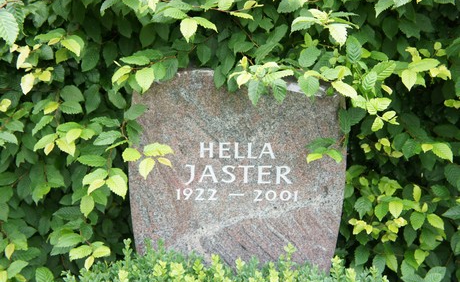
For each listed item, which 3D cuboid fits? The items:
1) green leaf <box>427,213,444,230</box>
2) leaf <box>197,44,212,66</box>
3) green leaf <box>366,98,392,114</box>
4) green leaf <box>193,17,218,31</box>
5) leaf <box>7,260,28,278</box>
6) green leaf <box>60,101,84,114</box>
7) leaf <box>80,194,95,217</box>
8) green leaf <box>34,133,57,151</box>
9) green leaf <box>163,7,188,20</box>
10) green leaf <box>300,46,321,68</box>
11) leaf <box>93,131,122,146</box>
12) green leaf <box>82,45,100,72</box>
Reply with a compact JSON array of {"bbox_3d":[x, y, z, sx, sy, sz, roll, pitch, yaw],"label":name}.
[{"bbox_3d":[0.564,0.221,1.997,0.047,0.047,0.028,0,14,0],"label":"green leaf"},{"bbox_3d":[-0.062,-0.209,1.770,0.036,0.049,0.014,0,-10,0],"label":"leaf"},{"bbox_3d":[0.403,-0.093,1.960,0.070,0.044,0.022,2,-31,11],"label":"green leaf"},{"bbox_3d":[-0.061,-0.290,1.810,0.074,0.018,0.037,28,35,6],"label":"green leaf"},{"bbox_3d":[-0.562,0.342,1.930,0.065,0.014,0.037,-38,60,-9],"label":"leaf"},{"bbox_3d":[-0.372,-0.079,1.710,0.052,0.038,0.017,5,-25,-3],"label":"green leaf"},{"bbox_3d":[-0.369,0.168,1.880,0.035,0.057,0.014,5,-17,9],"label":"leaf"},{"bbox_3d":[-0.485,0.001,1.911,0.055,0.045,0.028,0,14,0],"label":"green leaf"},{"bbox_3d":[-0.142,-0.333,1.900,0.070,0.016,0.042,17,31,-17],"label":"green leaf"},{"bbox_3d":[0.204,-0.209,1.830,0.045,0.062,0.014,35,-12,14],"label":"green leaf"},{"bbox_3d":[-0.315,-0.003,1.870,0.078,0.015,0.041,-21,50,-9],"label":"leaf"},{"bbox_3d":[-0.335,-0.200,1.760,0.039,0.069,0.015,15,-10,3],"label":"green leaf"}]

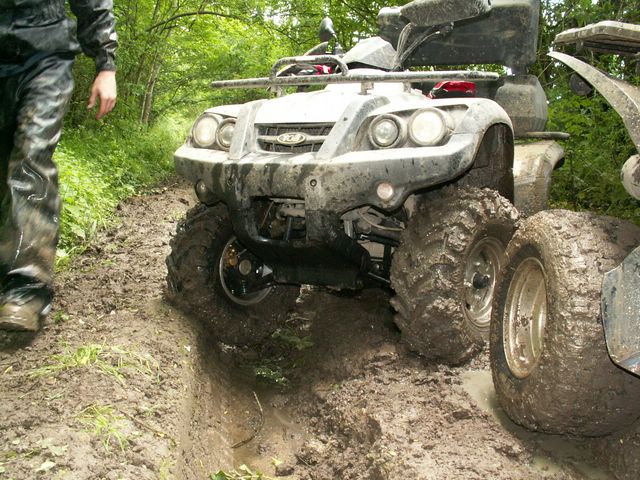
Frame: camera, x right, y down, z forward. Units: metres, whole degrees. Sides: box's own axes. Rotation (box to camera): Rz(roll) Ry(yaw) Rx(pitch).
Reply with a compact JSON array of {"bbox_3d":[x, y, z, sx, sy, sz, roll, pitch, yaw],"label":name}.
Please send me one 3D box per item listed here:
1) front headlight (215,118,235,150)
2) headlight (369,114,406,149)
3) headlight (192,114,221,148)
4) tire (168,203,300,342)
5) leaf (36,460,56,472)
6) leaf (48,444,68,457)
[{"bbox_3d":[-0.299,-0.369,2.271,0.108,0.108,0.090,3,11,21],"label":"front headlight"},{"bbox_3d":[0.223,-0.346,2.071,0.107,0.107,0.090,3,11,21],"label":"headlight"},{"bbox_3d":[-0.393,-0.395,2.349,0.118,0.118,0.085,3,11,21],"label":"headlight"},{"bbox_3d":[-0.365,0.128,2.760,0.220,0.640,0.640,3,10,37],"label":"tire"},{"bbox_3d":[-0.596,0.493,1.409,0.040,0.010,0.038,-1,10,0],"label":"leaf"},{"bbox_3d":[-0.596,0.481,1.478,0.040,0.010,0.038,-1,10,0],"label":"leaf"}]

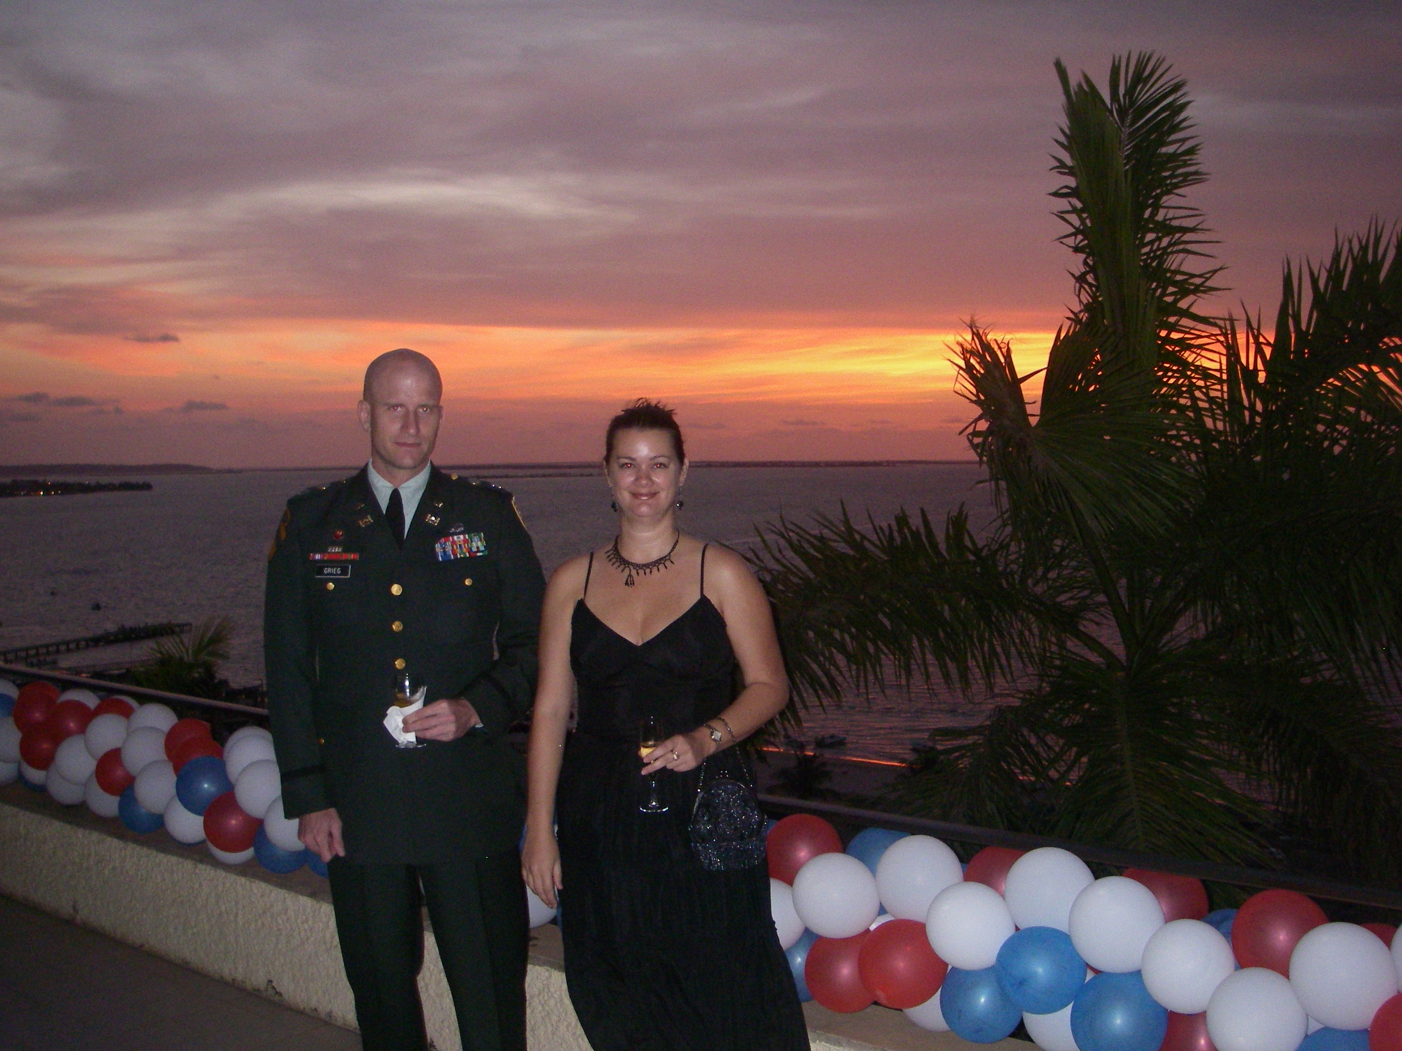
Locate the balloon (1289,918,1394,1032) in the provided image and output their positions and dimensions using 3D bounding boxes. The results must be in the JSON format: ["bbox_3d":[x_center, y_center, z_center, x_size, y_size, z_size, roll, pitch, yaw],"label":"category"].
[{"bbox_3d":[1.156,0.811,2.770,0.195,0.203,0.195,-1,2,0],"label":"balloon"}]

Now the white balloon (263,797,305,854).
[{"bbox_3d":[-1.237,0.901,4.665,0.175,0.179,0.179,1,3,41],"label":"white balloon"}]

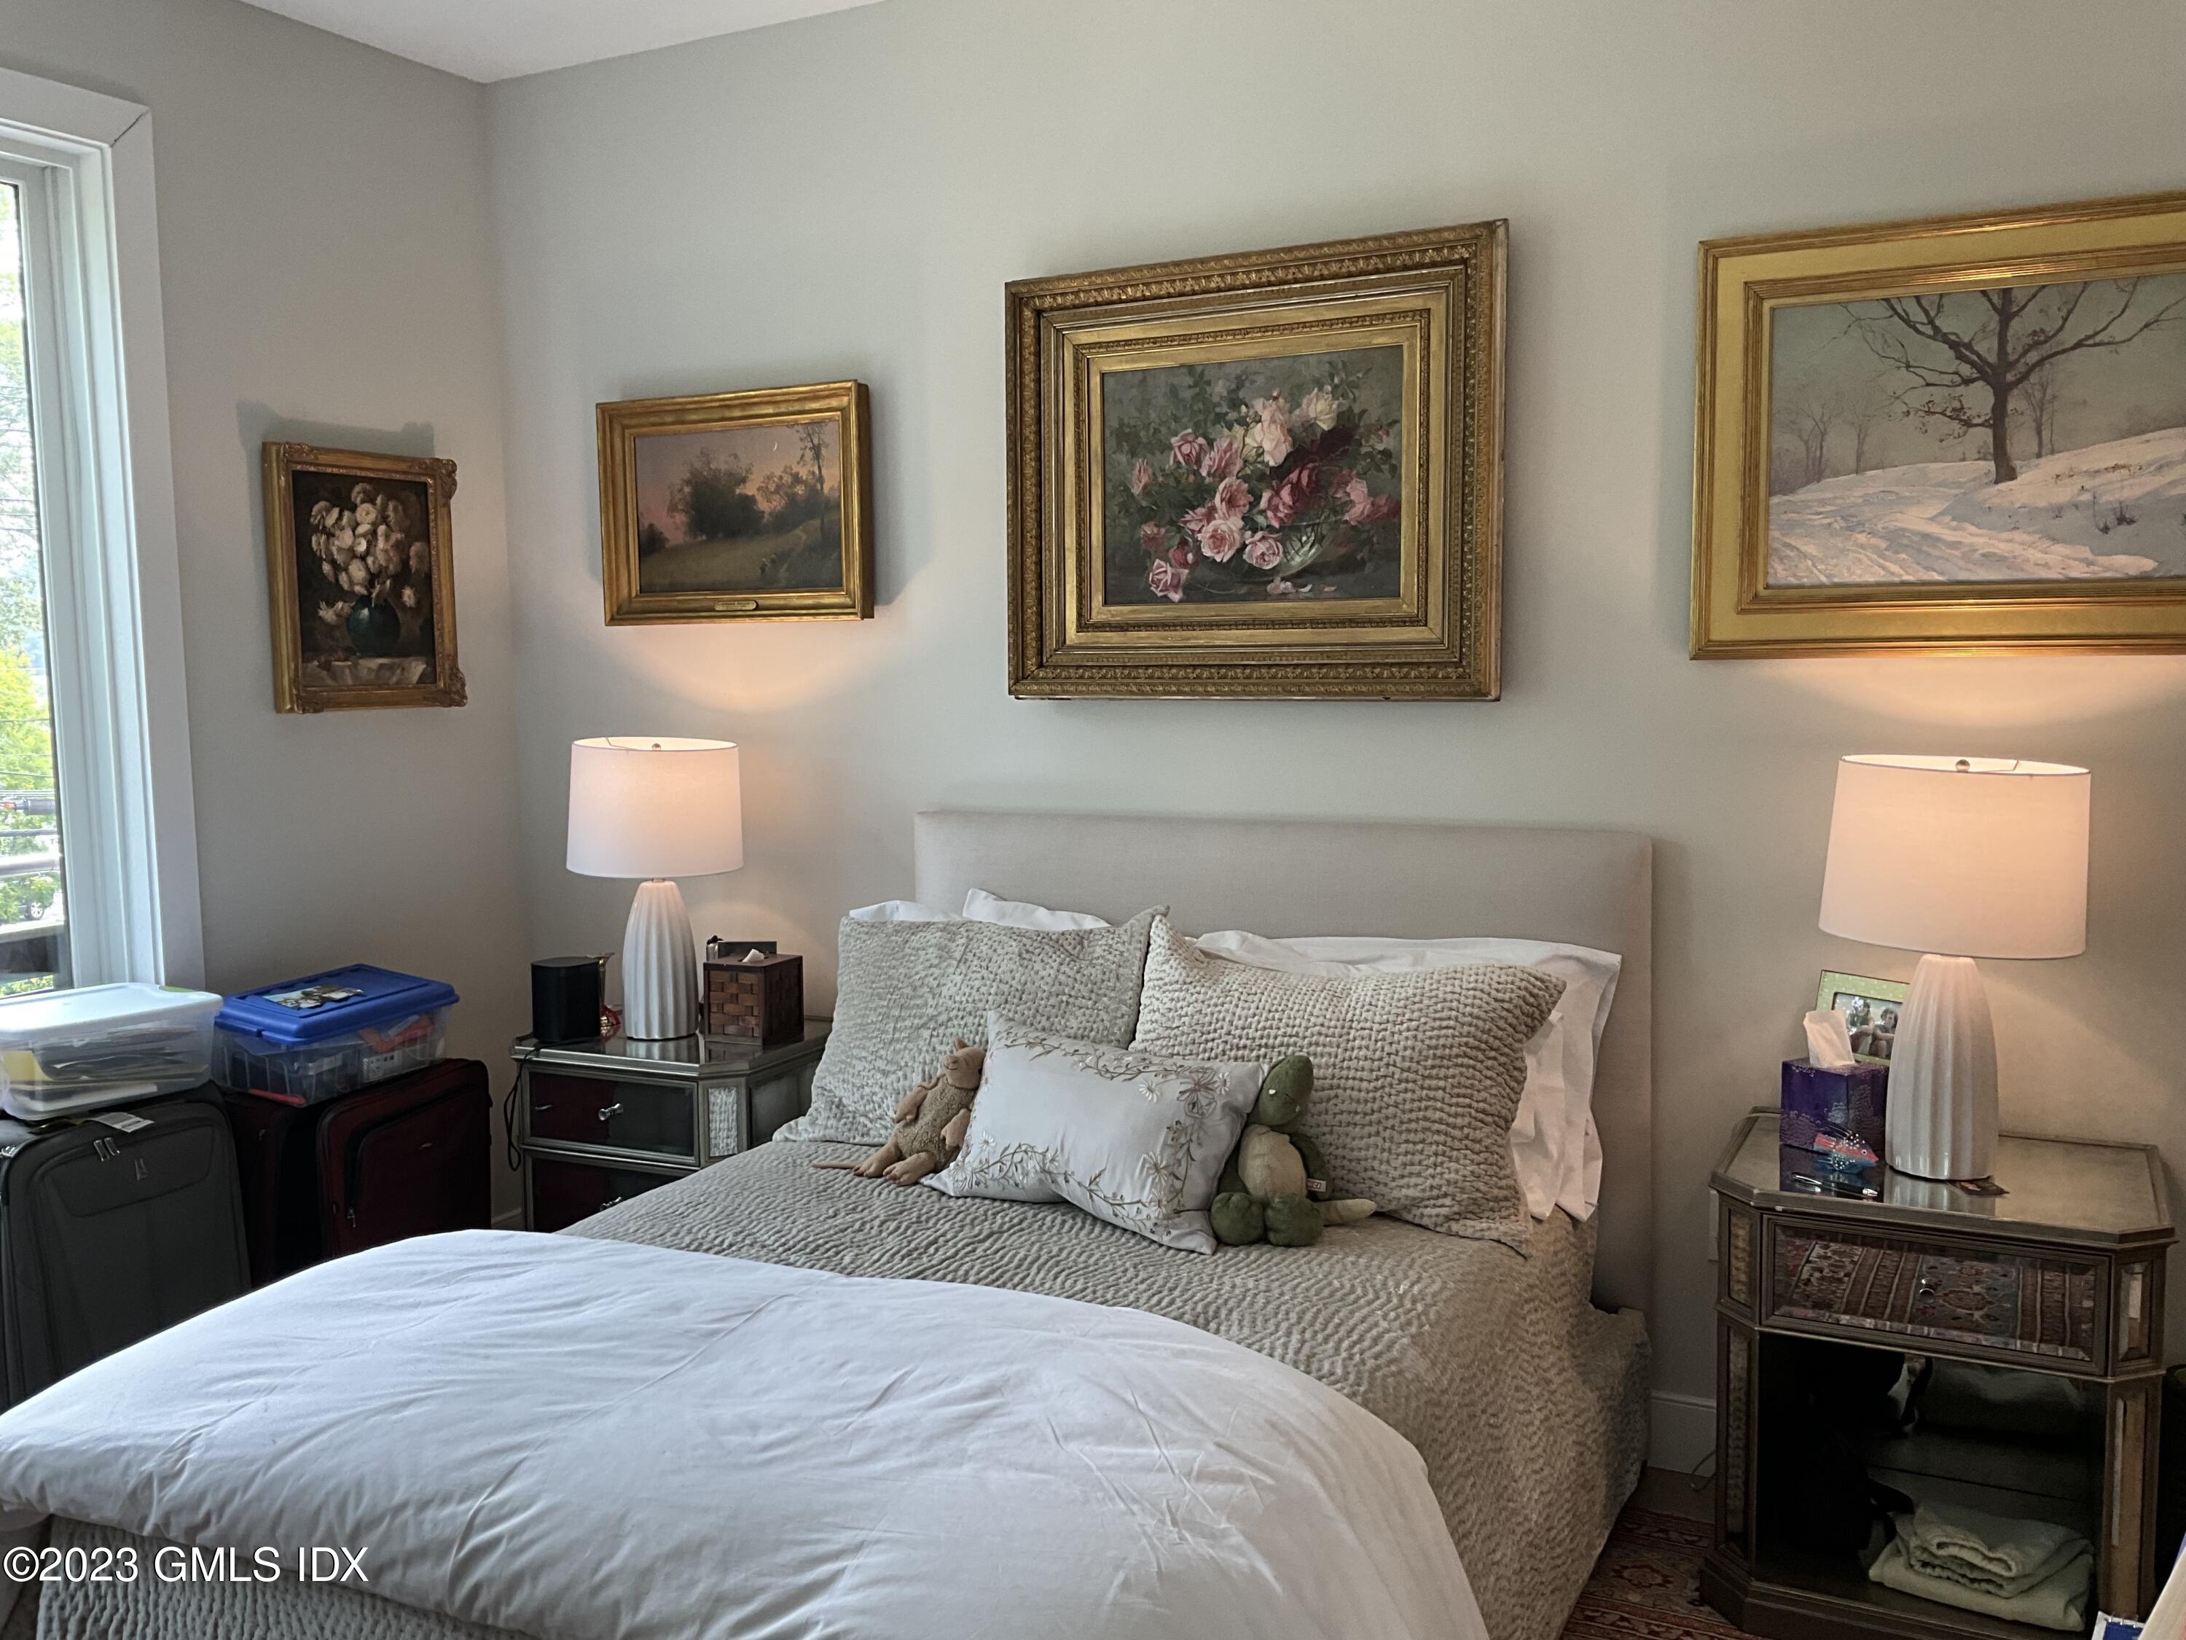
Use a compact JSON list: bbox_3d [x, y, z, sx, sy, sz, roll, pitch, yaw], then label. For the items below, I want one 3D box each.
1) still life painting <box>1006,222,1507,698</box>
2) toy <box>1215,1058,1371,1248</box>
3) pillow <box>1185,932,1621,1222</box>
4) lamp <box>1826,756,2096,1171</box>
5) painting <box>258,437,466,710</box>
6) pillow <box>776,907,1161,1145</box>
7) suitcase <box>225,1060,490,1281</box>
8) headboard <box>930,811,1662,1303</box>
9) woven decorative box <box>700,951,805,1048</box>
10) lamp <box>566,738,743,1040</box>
[{"bbox_3d":[0.269,-0.612,3.284,0.930,0.790,0.070,2,6,27],"label":"still life painting"},{"bbox_3d":[0.310,0.496,2.787,0.206,0.261,0.212,1,6,20],"label":"toy"},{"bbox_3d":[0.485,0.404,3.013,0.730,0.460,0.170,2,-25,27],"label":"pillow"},{"bbox_3d":[1.234,0.211,2.632,0.347,0.596,0.347,2,6,27],"label":"lamp"},{"bbox_3d":[-1.511,-0.498,3.836,0.059,0.529,0.455,2,6,27],"label":"painting"},{"bbox_3d":[-0.232,0.383,3.301,0.681,0.481,0.172,1,-24,23],"label":"pillow"},{"bbox_3d":[-1.432,0.801,3.586,0.290,0.610,0.420,2,6,27],"label":"suitcase"},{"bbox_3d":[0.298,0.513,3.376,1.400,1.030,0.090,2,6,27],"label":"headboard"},{"bbox_3d":[-0.691,0.367,3.750,0.147,0.161,0.140,2,6,28],"label":"woven decorative box"},{"bbox_3d":[-0.907,0.145,3.807,0.357,0.601,0.357,-1,5,0],"label":"lamp"}]

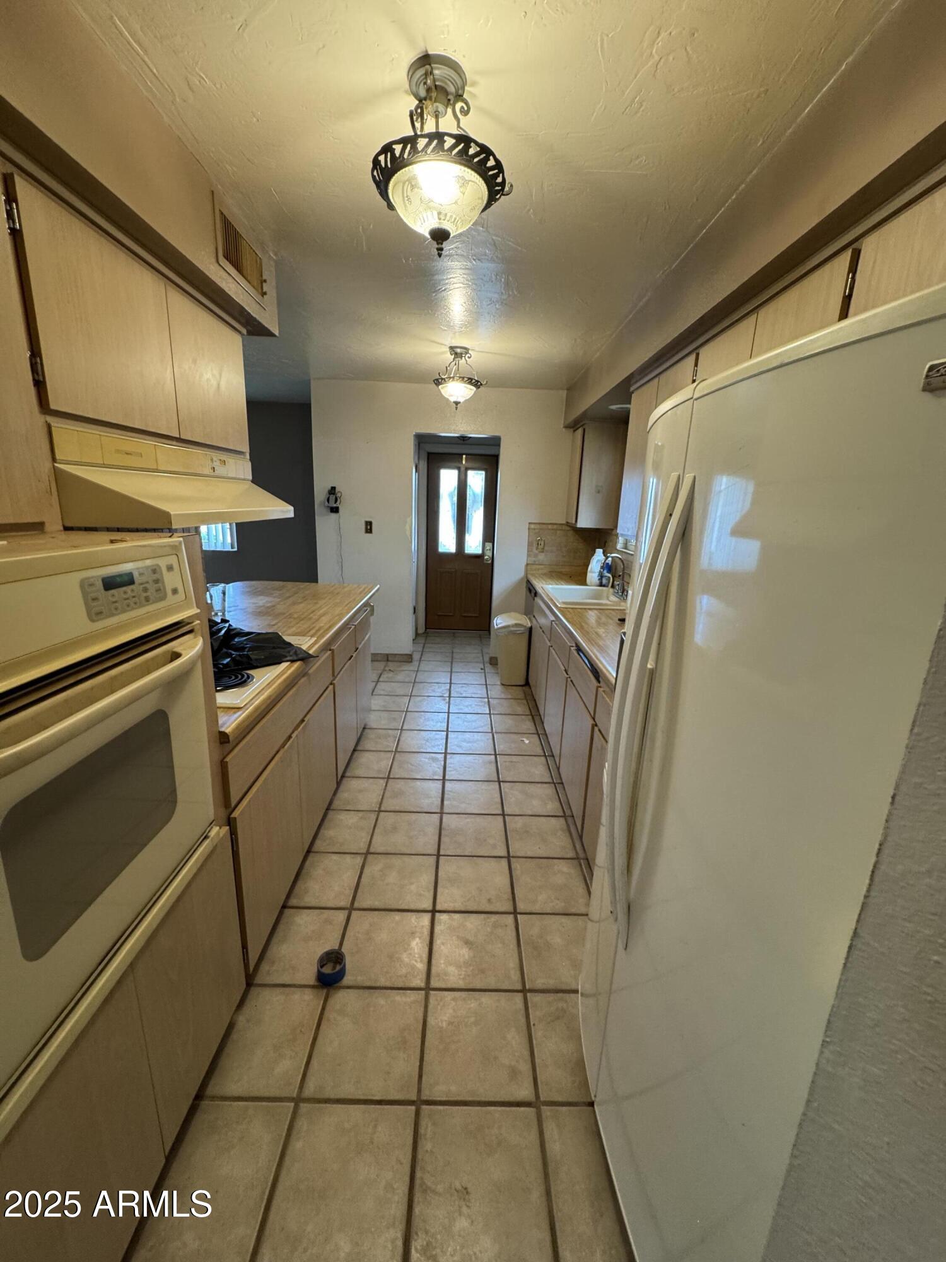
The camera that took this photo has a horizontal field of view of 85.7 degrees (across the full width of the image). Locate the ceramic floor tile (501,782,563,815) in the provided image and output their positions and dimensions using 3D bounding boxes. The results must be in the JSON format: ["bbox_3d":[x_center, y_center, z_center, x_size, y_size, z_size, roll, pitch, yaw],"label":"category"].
[{"bbox_3d":[0.304,0.887,2.688,0.298,0.012,0.300,2,14,-1],"label":"ceramic floor tile"}]

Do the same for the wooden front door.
[{"bbox_3d":[-0.130,-1.007,5.956,0.800,2.033,0.045,2,14,-1],"label":"wooden front door"}]

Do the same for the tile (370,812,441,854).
[{"bbox_3d":[-0.310,0.943,2.375,0.303,0.011,0.306,2,14,-1],"label":"tile"}]

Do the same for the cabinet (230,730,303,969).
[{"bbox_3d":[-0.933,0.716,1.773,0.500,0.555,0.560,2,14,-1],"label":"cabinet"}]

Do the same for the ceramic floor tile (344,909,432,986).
[{"bbox_3d":[-0.303,1.106,1.780,0.302,0.010,0.305,2,14,-1],"label":"ceramic floor tile"}]

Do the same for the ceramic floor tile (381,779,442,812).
[{"bbox_3d":[-0.317,0.875,2.701,0.302,0.010,0.305,2,14,-1],"label":"ceramic floor tile"}]

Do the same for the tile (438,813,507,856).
[{"bbox_3d":[0.000,0.954,2.382,0.303,0.011,0.306,2,14,-1],"label":"tile"}]

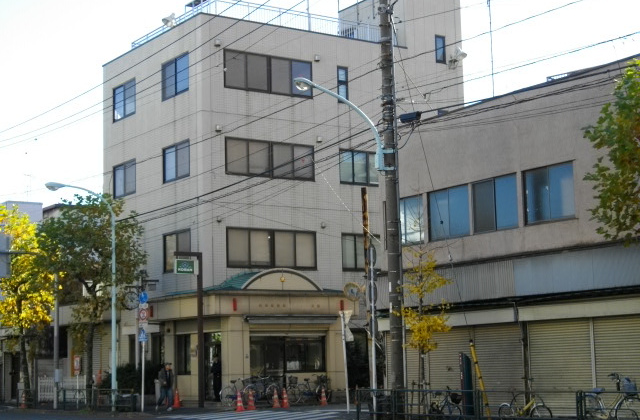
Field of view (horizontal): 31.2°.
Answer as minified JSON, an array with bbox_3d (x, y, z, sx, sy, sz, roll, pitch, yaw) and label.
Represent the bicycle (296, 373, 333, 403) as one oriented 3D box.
[{"bbox_3d":[-0.206,6.711,43.031,1.660,1.060,0.540,4,-10,-35],"label":"bicycle"}]

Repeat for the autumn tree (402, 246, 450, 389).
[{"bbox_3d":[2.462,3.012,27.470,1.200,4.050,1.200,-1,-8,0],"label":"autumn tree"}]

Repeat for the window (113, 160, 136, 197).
[{"bbox_3d":[-8.152,-1.262,48.083,0.140,1.388,2.134,4,-10,-35],"label":"window"}]

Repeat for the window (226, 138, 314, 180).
[{"bbox_3d":[-1.944,-1.970,45.303,4.130,1.470,0.150,4,-9,-34],"label":"window"}]

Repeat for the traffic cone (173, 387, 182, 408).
[{"bbox_3d":[-5.147,6.783,41.400,0.340,0.720,0.340,-1,-8,0],"label":"traffic cone"}]

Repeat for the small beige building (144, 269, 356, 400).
[{"bbox_3d":[-2.516,4.913,44.504,6.600,4.870,4.800,4,-9,-34],"label":"small beige building"}]

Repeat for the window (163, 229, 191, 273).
[{"bbox_3d":[-5.424,1.612,43.846,0.140,1.491,2.199,4,-10,-35],"label":"window"}]

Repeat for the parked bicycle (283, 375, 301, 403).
[{"bbox_3d":[-1.269,6.636,42.296,1.700,1.060,0.550,4,-10,-35],"label":"parked bicycle"}]

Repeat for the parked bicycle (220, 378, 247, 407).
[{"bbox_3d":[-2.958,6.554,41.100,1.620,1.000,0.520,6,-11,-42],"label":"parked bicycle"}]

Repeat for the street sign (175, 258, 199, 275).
[{"bbox_3d":[-4.683,1.986,40.300,0.870,0.550,0.220,3,-9,-30],"label":"street sign"}]

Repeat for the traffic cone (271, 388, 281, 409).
[{"bbox_3d":[-1.509,6.369,38.947,0.360,0.700,0.360,-1,-8,0],"label":"traffic cone"}]

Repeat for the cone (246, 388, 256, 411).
[{"bbox_3d":[-2.336,6.540,39.500,0.340,0.720,0.340,4,-10,-34],"label":"cone"}]

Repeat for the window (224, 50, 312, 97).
[{"bbox_3d":[-2.037,-5.400,45.686,4.162,1.553,0.150,4,-10,-34],"label":"window"}]

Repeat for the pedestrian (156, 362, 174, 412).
[{"bbox_3d":[-5.445,6.256,40.400,0.500,1.690,0.520,6,-11,-42],"label":"pedestrian"}]

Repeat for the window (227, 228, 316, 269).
[{"bbox_3d":[-1.866,1.527,44.726,4.142,1.574,0.150,4,-10,-34],"label":"window"}]

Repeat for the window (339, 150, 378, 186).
[{"bbox_3d":[1.607,-1.687,46.850,1.947,1.407,0.140,4,-10,-35],"label":"window"}]

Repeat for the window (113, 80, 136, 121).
[{"bbox_3d":[-8.247,-4.609,48.561,0.140,1.500,2.180,4,-10,-35],"label":"window"}]

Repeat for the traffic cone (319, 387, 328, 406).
[{"bbox_3d":[0.126,6.719,41.300,0.340,0.720,0.340,4,-10,-34],"label":"traffic cone"}]

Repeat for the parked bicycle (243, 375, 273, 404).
[{"bbox_3d":[-2.167,6.362,40.400,1.650,1.050,0.550,4,-9,-34],"label":"parked bicycle"}]

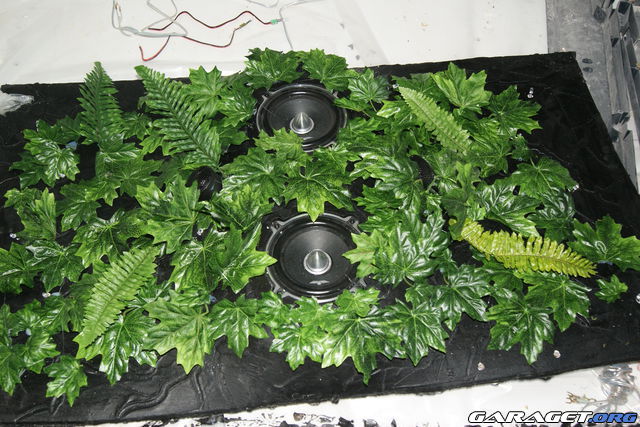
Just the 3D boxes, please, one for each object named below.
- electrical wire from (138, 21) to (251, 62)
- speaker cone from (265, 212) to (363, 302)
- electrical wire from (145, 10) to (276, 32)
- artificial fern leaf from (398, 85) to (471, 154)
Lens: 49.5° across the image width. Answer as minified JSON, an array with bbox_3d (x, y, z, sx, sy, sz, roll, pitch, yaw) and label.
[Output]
[{"bbox_3d":[-0.259,-0.361,1.431,0.217,0.010,0.139,3,56,0],"label":"electrical wire"},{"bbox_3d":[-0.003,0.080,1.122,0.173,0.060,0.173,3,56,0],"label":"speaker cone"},{"bbox_3d":[-0.232,-0.415,1.468,0.259,0.010,0.058,-4,56,-5],"label":"electrical wire"},{"bbox_3d":[0.202,-0.169,1.240,0.058,0.030,0.179,-32,66,-21],"label":"artificial fern leaf"}]

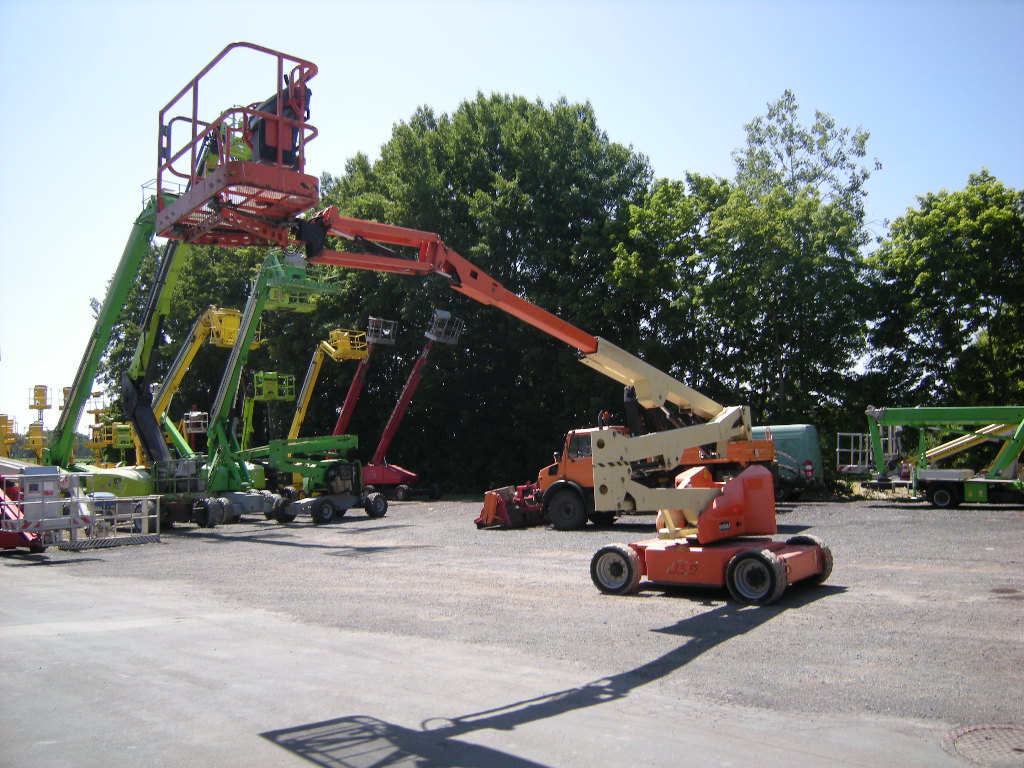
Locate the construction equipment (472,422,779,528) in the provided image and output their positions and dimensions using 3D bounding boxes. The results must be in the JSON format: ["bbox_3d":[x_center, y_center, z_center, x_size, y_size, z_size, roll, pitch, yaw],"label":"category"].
[{"bbox_3d":[2.834,2.254,21.780,7.100,3.000,2.500,-4,-6,29],"label":"construction equipment"}]

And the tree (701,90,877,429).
[{"bbox_3d":[14.728,-4.539,44.611,8.800,20.500,8.000,-1,-5,0],"label":"tree"}]

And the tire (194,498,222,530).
[{"bbox_3d":[-8.228,3.572,22.374,0.350,0.820,0.820,-3,-6,22],"label":"tire"}]

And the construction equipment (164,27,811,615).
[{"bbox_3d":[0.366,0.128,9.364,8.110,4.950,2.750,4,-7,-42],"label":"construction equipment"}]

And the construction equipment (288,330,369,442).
[{"bbox_3d":[-7.439,1.567,33.513,3.200,6.900,2.200,-3,-6,25],"label":"construction equipment"}]

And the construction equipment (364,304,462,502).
[{"bbox_3d":[-4.414,1.010,36.575,4.300,8.500,2.600,-3,-6,25],"label":"construction equipment"}]

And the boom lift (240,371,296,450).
[{"bbox_3d":[-9.814,2.350,33.442,2.400,5.400,1.900,-3,-6,25],"label":"boom lift"}]

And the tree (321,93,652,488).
[{"bbox_3d":[-1.331,-3.945,43.573,15.600,19.600,13.000,-1,-5,0],"label":"tree"}]

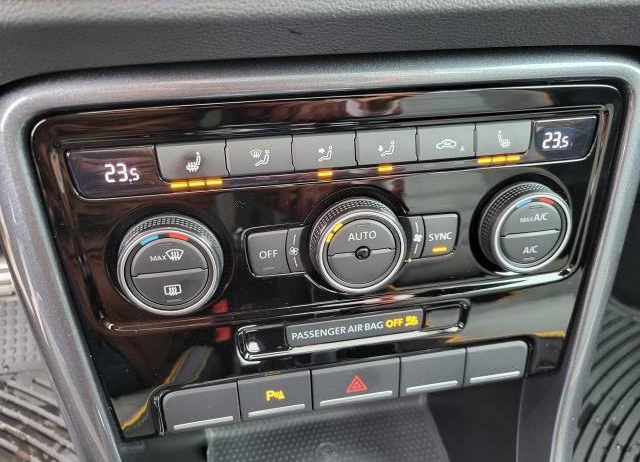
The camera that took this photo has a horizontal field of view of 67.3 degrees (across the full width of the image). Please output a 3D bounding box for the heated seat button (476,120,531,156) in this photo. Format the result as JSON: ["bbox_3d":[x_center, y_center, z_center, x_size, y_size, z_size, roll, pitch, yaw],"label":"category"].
[{"bbox_3d":[0.071,-0.037,0.188,0.023,0.013,0.006,-6,20,-9],"label":"heated seat button"}]

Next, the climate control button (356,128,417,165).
[{"bbox_3d":[0.024,-0.032,0.180,0.023,0.013,0.006,-6,20,-9],"label":"climate control button"}]

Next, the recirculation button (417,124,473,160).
[{"bbox_3d":[0.047,-0.034,0.184,0.023,0.013,0.006,-6,20,-9],"label":"recirculation button"}]

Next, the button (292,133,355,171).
[{"bbox_3d":[0.002,-0.029,0.176,0.023,0.013,0.006,-6,20,-9],"label":"button"}]

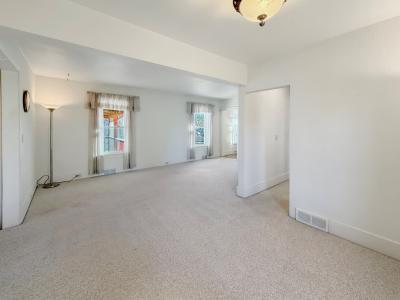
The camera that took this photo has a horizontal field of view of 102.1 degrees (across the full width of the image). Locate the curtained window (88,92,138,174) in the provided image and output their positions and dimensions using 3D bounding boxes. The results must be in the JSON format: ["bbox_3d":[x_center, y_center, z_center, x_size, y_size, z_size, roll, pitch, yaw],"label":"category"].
[{"bbox_3d":[-2.370,-0.475,4.540,1.270,2.170,0.170,-3,5,-35],"label":"curtained window"}]

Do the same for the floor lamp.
[{"bbox_3d":[-3.310,-0.100,3.610,0.350,1.820,0.350,-3,5,-35],"label":"floor lamp"}]

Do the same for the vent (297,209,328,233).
[{"bbox_3d":[1.485,0.925,2.165,0.030,0.175,0.355,-4,6,-42],"label":"vent"}]

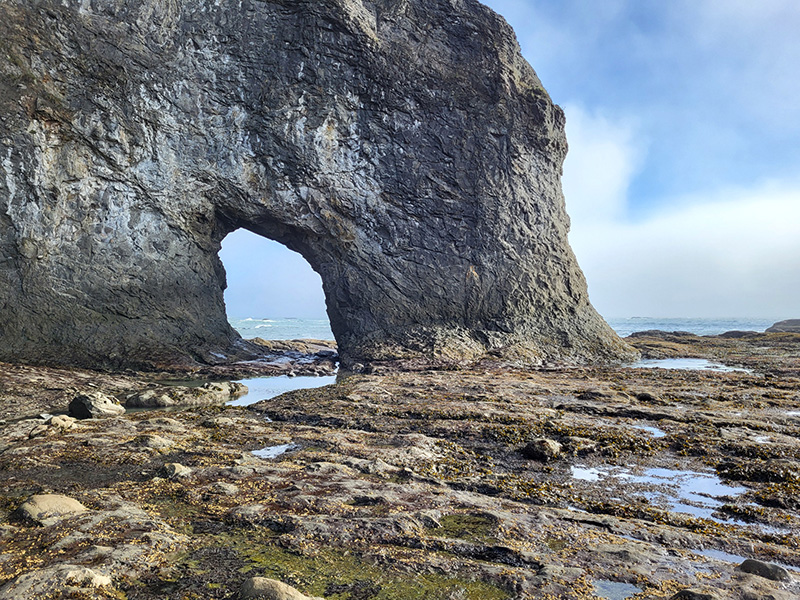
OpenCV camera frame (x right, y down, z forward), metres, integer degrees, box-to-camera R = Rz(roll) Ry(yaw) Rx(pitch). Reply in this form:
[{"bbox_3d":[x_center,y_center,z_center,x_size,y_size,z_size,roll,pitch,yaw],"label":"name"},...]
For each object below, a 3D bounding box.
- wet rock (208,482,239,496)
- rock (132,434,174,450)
[{"bbox_3d":[-1.621,1.730,5.522,0.264,0.091,0.198,1,-2,-16],"label":"wet rock"},{"bbox_3d":[-3.106,1.796,7.579,0.490,0.176,0.367,0,-2,0],"label":"rock"}]

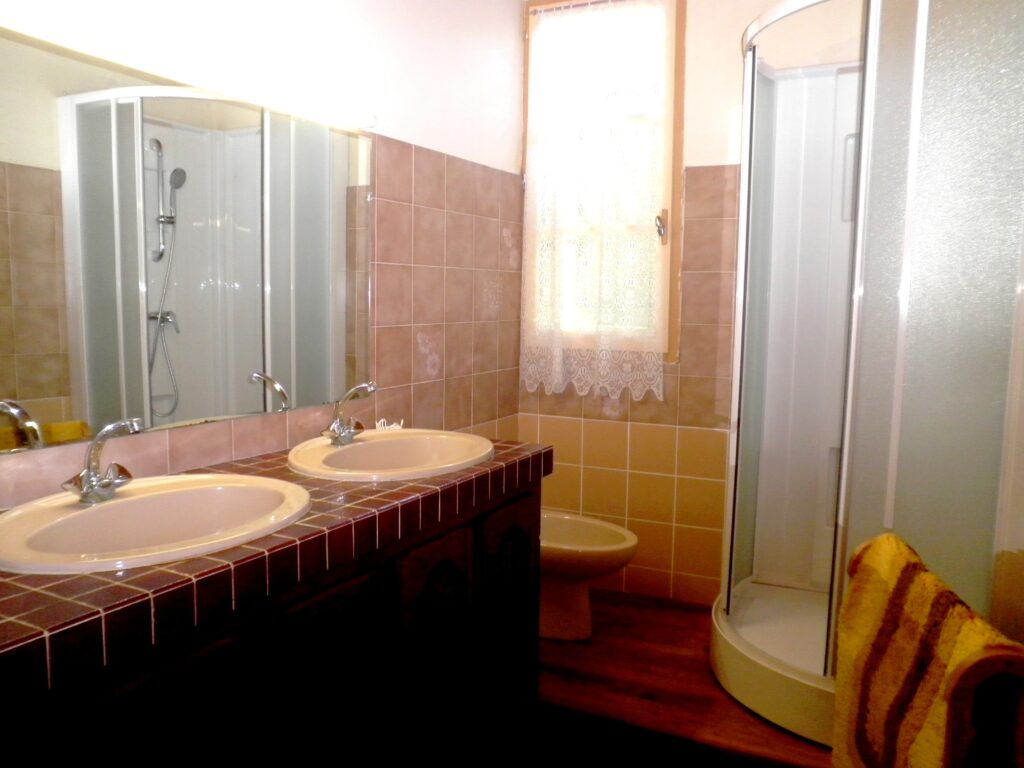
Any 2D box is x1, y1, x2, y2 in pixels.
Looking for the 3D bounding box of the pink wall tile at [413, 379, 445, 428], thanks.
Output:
[{"bbox_3d":[-0.293,0.093,2.700,0.010,0.198,0.198,4,7,27],"label":"pink wall tile"}]

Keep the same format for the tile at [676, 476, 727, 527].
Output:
[{"bbox_3d":[0.741,0.473,3.026,0.198,0.198,0.012,4,7,27],"label":"tile"}]

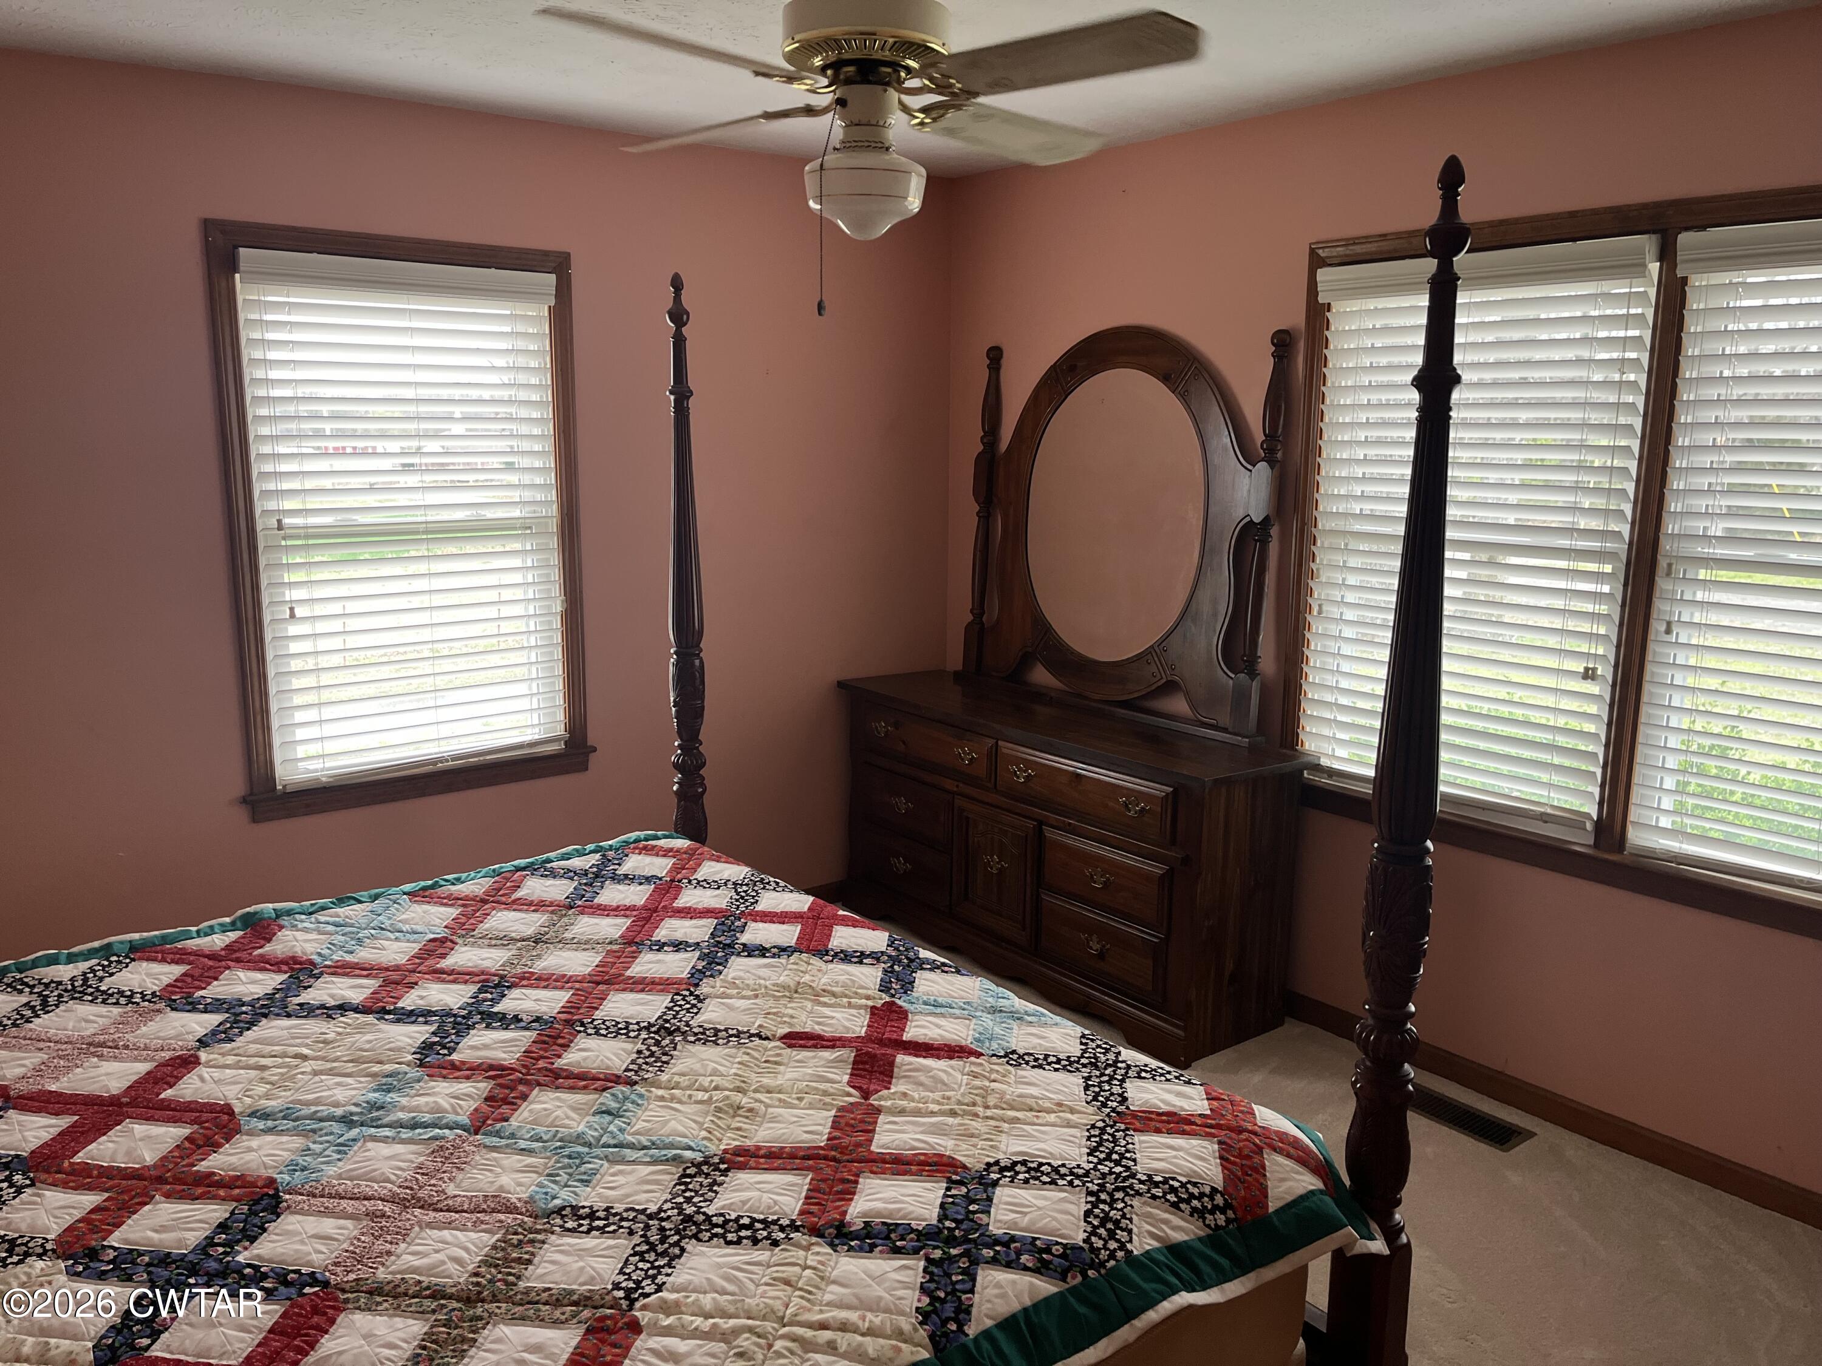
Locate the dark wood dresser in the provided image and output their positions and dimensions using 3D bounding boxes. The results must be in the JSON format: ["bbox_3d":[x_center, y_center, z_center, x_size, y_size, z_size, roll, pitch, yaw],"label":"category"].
[{"bbox_3d":[0.414,0.480,4.159,0.441,0.783,1.560,-8,14,-38],"label":"dark wood dresser"}]

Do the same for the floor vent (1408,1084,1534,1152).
[{"bbox_3d":[1.316,1.042,3.319,0.134,0.014,0.345,-8,14,-38],"label":"floor vent"}]

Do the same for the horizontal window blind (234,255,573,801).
[{"bbox_3d":[-1.304,-0.427,3.651,0.800,1.340,0.065,-8,14,-38],"label":"horizontal window blind"}]

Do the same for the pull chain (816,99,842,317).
[{"bbox_3d":[-0.119,-0.695,2.008,0.036,0.305,0.032,0,11,-3],"label":"pull chain"}]

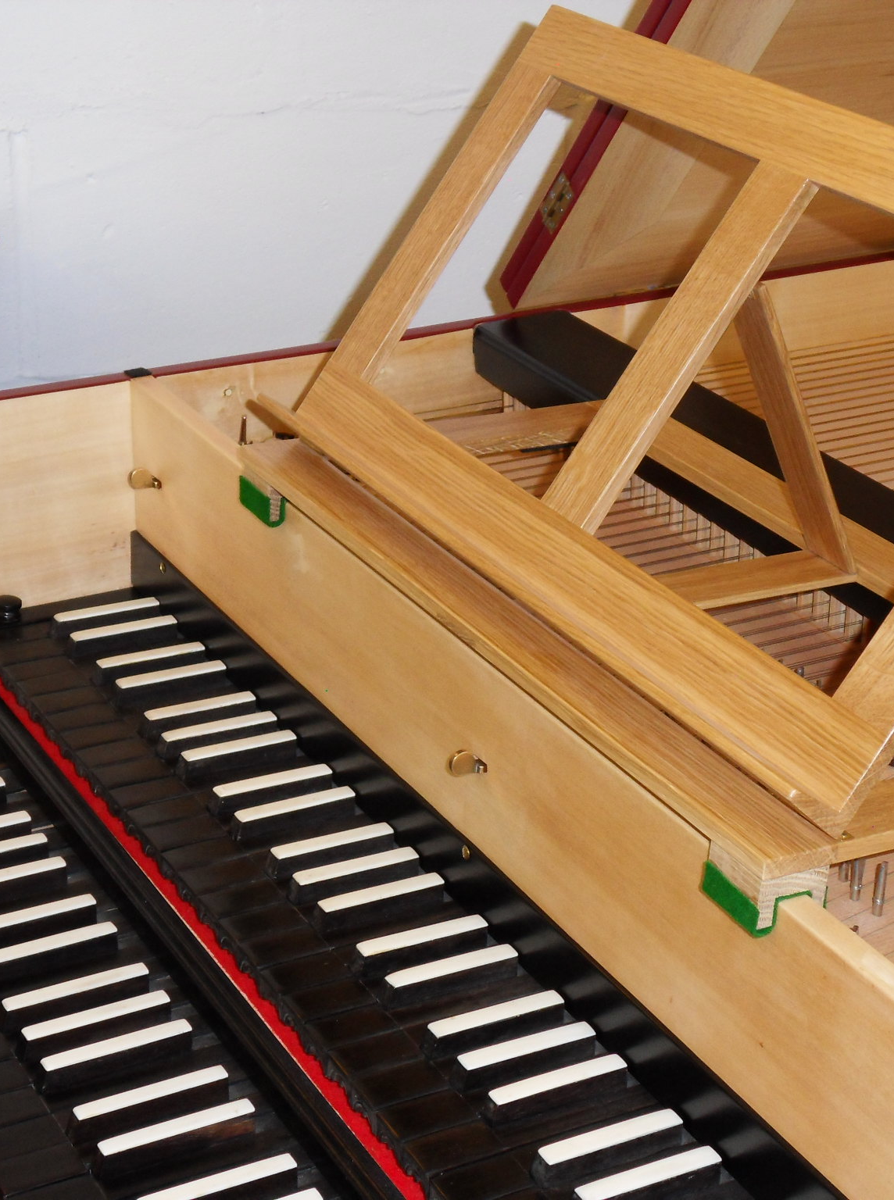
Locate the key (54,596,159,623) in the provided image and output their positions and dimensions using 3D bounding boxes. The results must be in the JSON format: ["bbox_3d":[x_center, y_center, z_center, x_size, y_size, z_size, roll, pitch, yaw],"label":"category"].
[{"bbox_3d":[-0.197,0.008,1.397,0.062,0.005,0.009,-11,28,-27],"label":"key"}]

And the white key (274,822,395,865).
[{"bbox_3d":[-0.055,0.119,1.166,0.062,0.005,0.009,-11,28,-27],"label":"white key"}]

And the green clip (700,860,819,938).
[{"bbox_3d":[0.119,0.111,0.913,0.030,0.017,0.034,-11,28,-27],"label":"green clip"}]

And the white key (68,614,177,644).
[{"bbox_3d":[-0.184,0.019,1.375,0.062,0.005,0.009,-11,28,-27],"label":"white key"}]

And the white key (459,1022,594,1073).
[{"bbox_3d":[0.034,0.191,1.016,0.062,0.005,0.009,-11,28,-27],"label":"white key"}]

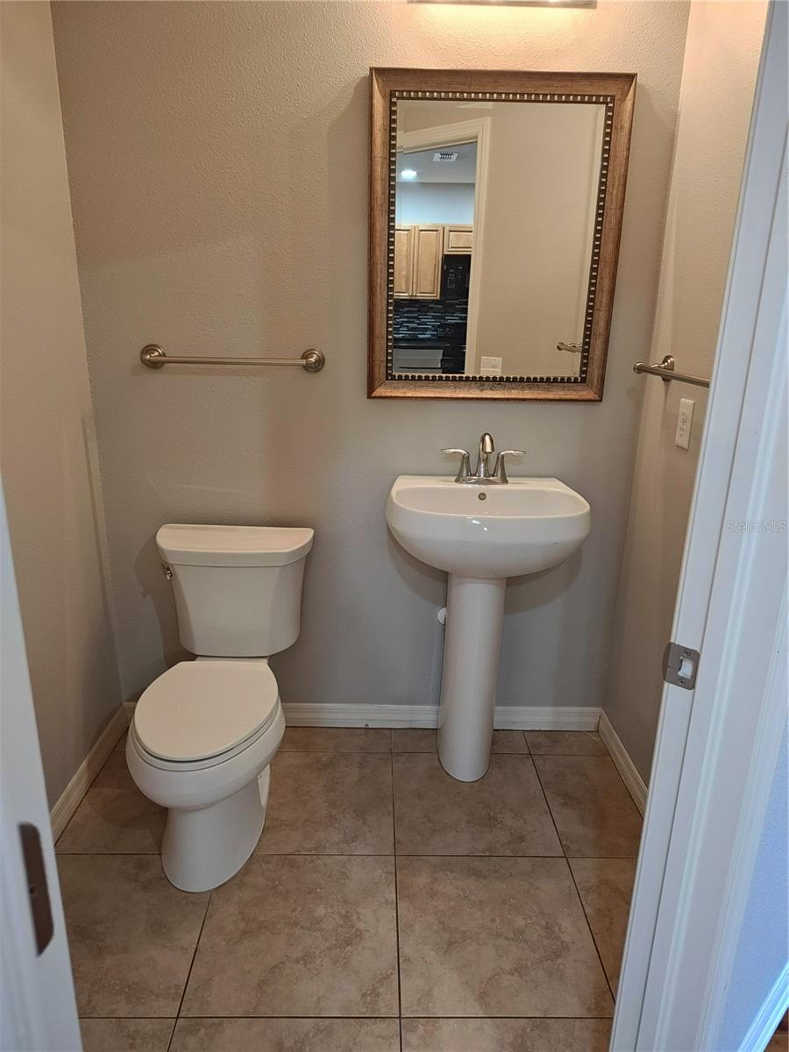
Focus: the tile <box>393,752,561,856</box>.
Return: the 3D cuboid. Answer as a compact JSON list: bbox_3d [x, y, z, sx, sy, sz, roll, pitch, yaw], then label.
[{"bbox_3d":[0.224,0.811,2.064,0.444,0.010,0.444,1,17,-1],"label":"tile"}]

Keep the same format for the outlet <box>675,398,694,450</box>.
[{"bbox_3d":[0.742,-0.259,1.782,0.007,0.118,0.073,1,17,-1],"label":"outlet"}]

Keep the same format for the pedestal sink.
[{"bbox_3d":[0.239,0.335,2.027,0.543,0.868,0.454,1,17,-1],"label":"pedestal sink"}]

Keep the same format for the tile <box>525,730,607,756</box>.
[{"bbox_3d":[0.575,0.733,2.355,0.262,0.010,0.139,1,17,-1],"label":"tile"}]

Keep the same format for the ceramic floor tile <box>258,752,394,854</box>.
[{"bbox_3d":[-0.224,0.805,2.054,0.444,0.010,0.444,1,17,-1],"label":"ceramic floor tile"}]

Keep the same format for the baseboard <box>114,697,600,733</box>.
[{"bbox_3d":[-0.106,0.652,2.402,1.622,0.089,0.014,1,17,-1],"label":"baseboard"}]

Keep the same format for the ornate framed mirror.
[{"bbox_3d":[0.273,-0.766,1.911,0.687,0.835,0.038,1,17,-1],"label":"ornate framed mirror"}]

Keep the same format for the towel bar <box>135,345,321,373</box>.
[{"bbox_3d":[-0.463,-0.468,1.966,0.526,0.067,0.082,1,17,-1],"label":"towel bar"}]

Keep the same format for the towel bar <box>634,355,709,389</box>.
[{"bbox_3d":[0.700,-0.333,1.591,0.087,0.067,0.680,1,17,-1],"label":"towel bar"}]

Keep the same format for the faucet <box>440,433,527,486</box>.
[{"bbox_3d":[0.258,-0.189,1.992,0.240,0.156,0.145,1,17,-1],"label":"faucet"}]

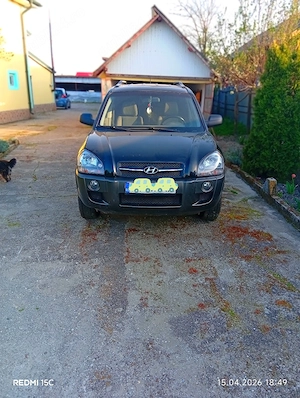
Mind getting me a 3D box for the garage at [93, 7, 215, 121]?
[{"bbox_3d":[0.275,-5.711,13.995,4.667,4.333,6.200,2,20,1],"label":"garage"}]

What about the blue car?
[{"bbox_3d":[-7.124,-7.751,23.049,1.720,1.490,4.000,-2,20,-9],"label":"blue car"}]

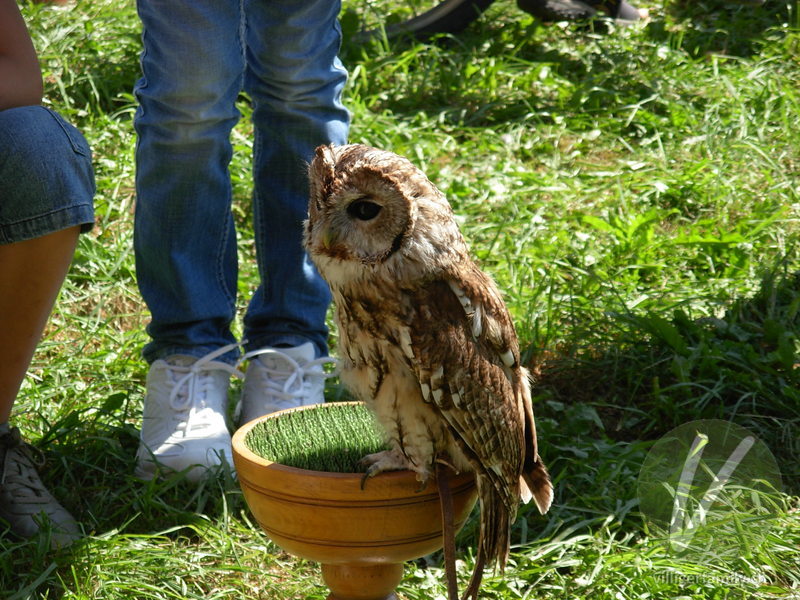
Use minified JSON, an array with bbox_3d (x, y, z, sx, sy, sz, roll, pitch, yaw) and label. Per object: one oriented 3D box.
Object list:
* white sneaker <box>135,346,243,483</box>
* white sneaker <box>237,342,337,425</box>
[{"bbox_3d":[-0.192,0.087,4.103,0.094,0.097,0.245,0,17,1],"label":"white sneaker"},{"bbox_3d":[-0.107,0.078,4.133,0.094,0.097,0.245,0,17,0],"label":"white sneaker"}]

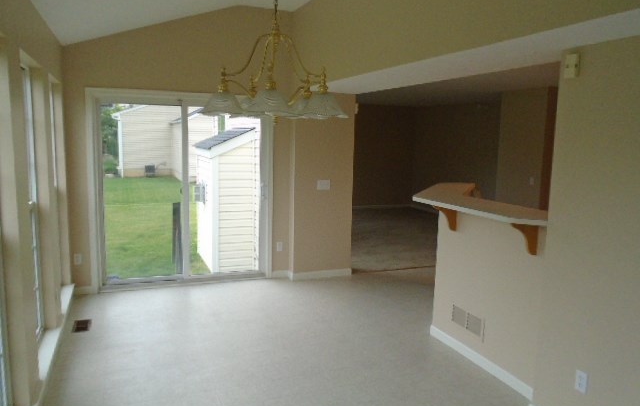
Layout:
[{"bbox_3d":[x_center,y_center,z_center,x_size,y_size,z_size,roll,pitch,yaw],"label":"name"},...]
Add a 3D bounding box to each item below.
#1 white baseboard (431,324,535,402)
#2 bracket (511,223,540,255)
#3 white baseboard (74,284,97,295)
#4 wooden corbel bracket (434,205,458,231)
[{"bbox_3d":[1.182,1.170,3.557,0.018,0.081,1.193,-2,8,-22],"label":"white baseboard"},{"bbox_3d":[1.274,0.218,3.007,0.203,0.224,0.038,-2,8,-22],"label":"bracket"},{"bbox_3d":[-2.423,0.897,4.903,0.175,0.081,0.018,-2,8,-22],"label":"white baseboard"},{"bbox_3d":[0.970,0.111,3.734,0.203,0.224,0.038,-2,8,-22],"label":"wooden corbel bracket"}]

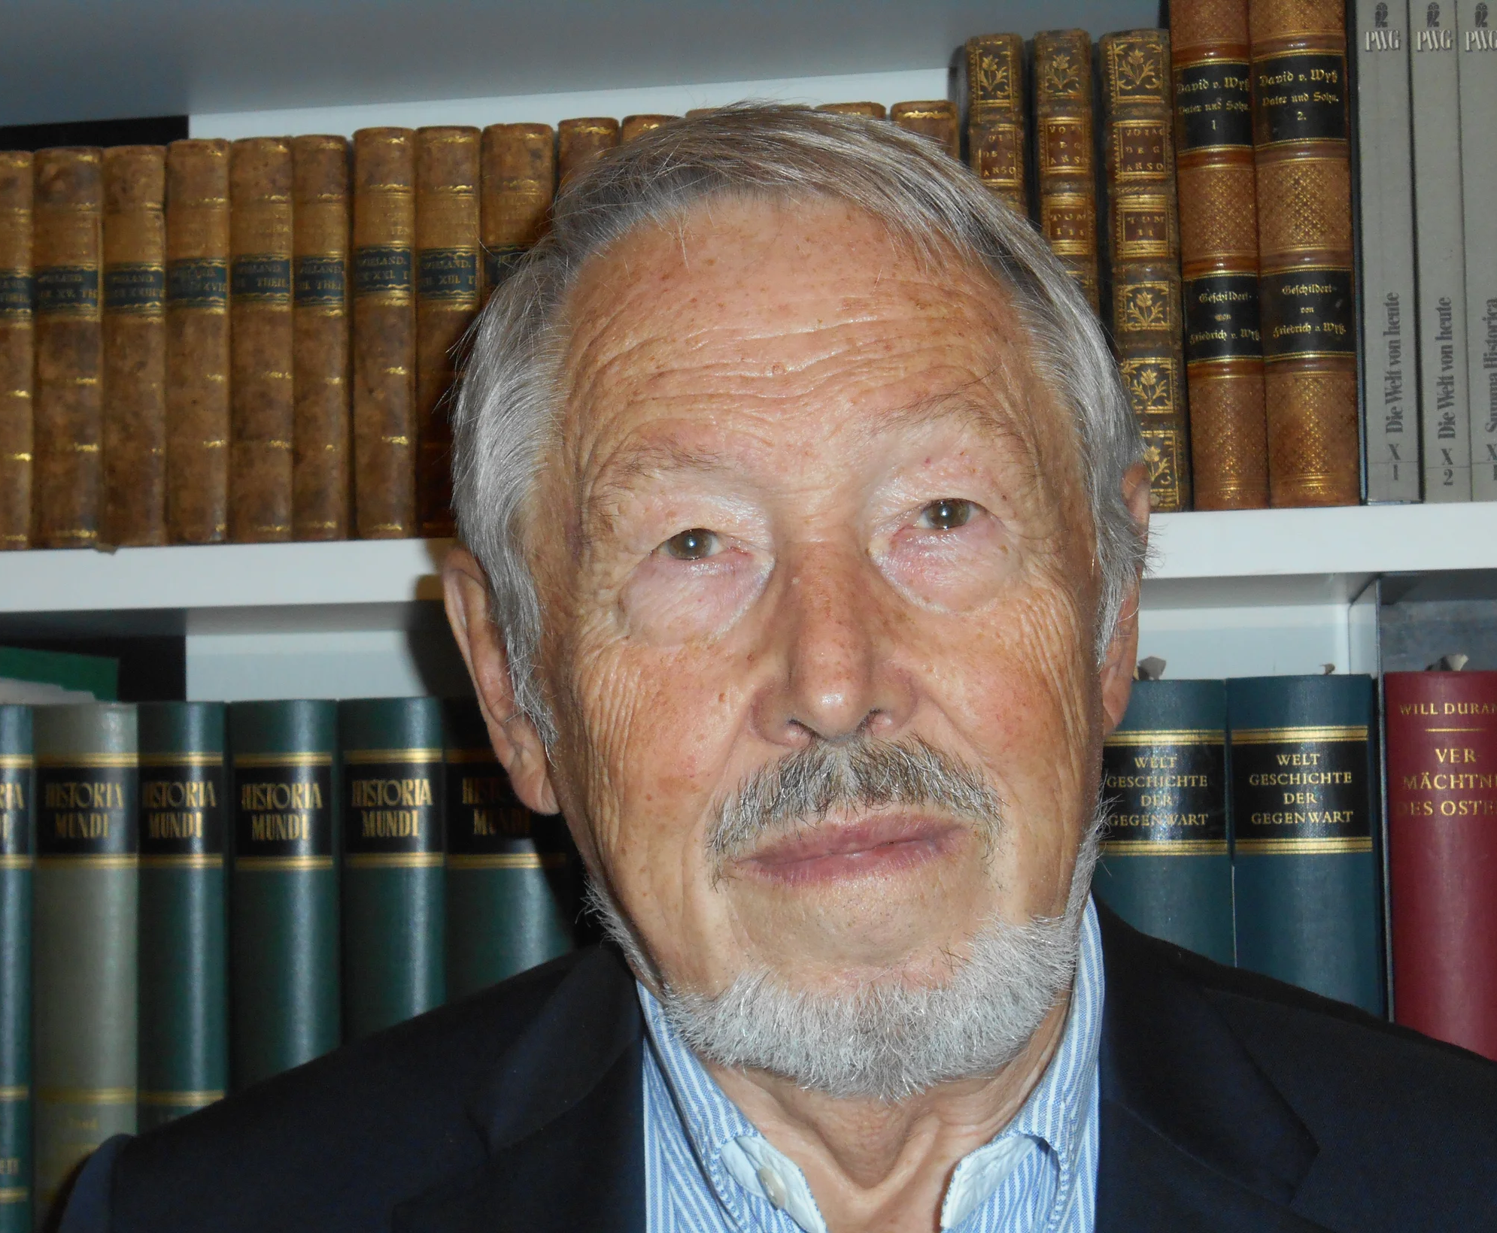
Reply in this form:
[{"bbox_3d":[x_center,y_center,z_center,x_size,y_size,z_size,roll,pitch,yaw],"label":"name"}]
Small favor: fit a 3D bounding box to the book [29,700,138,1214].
[{"bbox_3d":[-0.246,0.145,1.102,0.043,0.213,0.150,-2,-4,9],"label":"book"}]

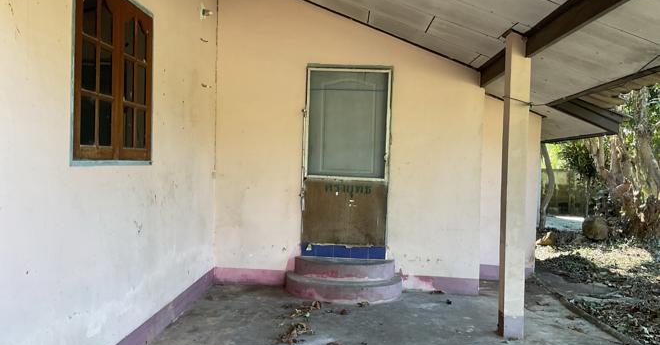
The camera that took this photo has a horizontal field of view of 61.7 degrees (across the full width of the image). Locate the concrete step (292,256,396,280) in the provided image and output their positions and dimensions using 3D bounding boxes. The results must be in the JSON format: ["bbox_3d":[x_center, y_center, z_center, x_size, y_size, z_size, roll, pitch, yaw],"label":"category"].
[{"bbox_3d":[0.171,1.090,6.248,1.163,0.174,0.400,2,1,1],"label":"concrete step"}]

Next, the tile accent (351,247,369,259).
[{"bbox_3d":[0.347,0.935,6.441,0.200,0.143,0.015,2,1,1],"label":"tile accent"}]

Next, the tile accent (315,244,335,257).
[{"bbox_3d":[-0.055,0.919,6.450,0.200,0.143,0.015,2,1,1],"label":"tile accent"}]

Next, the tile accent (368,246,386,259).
[{"bbox_3d":[0.547,0.939,6.436,0.200,0.143,0.015,2,1,1],"label":"tile accent"}]

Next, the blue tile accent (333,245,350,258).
[{"bbox_3d":[0.143,0.926,6.445,0.200,0.143,0.015,2,1,1],"label":"blue tile accent"}]

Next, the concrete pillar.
[{"bbox_3d":[1.639,0.106,4.863,0.168,2.660,0.168,2,1,1],"label":"concrete pillar"}]

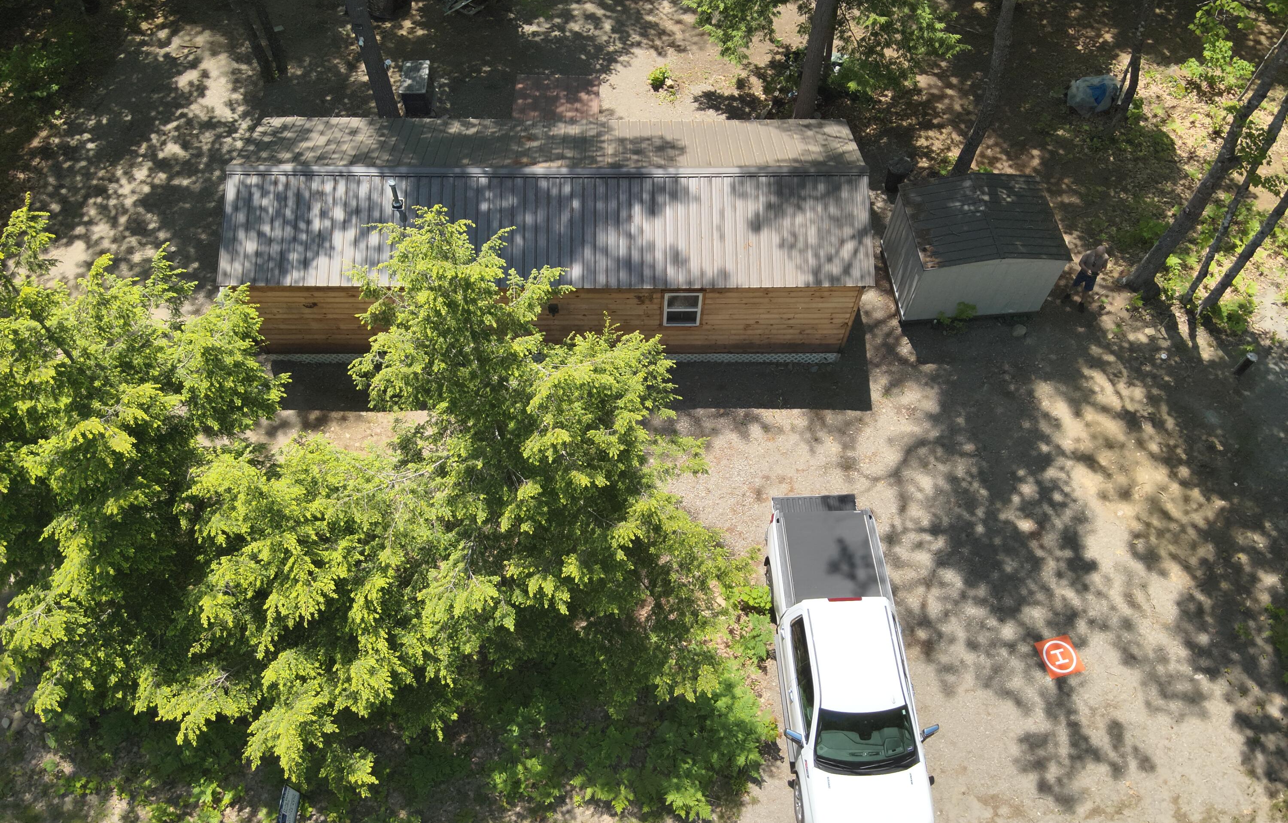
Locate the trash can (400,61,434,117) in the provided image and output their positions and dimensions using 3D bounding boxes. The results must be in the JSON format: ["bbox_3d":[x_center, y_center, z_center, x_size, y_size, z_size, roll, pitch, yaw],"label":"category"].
[{"bbox_3d":[-5.935,-8.425,23.421,0.700,0.810,1.120,0,61,0],"label":"trash can"}]

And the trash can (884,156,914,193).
[{"bbox_3d":[6.211,-5.786,21.898,0.580,0.930,0.580,0,61,0],"label":"trash can"}]

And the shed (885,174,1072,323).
[{"bbox_3d":[7.345,-3.695,20.046,3.173,2.102,2.382,-4,61,-3],"label":"shed"}]

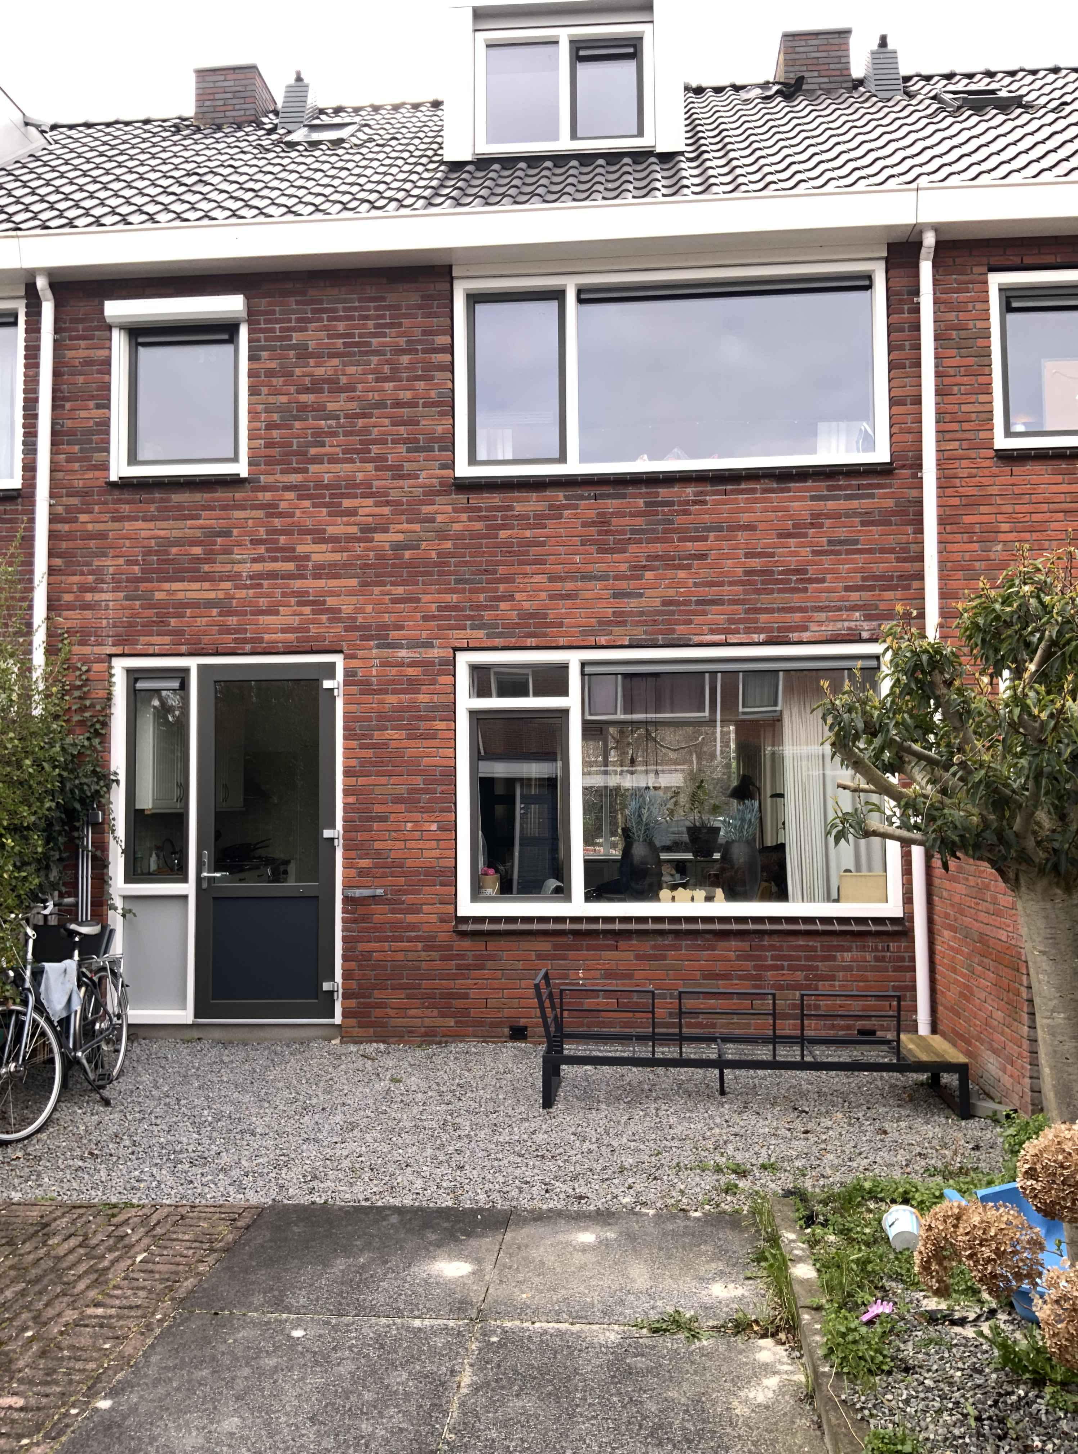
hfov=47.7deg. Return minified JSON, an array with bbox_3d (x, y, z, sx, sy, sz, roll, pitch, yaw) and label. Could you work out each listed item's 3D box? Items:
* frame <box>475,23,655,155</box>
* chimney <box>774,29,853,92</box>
[{"bbox_3d":[0.206,-4.975,9.559,1.398,0.990,0.120,-1,-4,5],"label":"frame"},{"bbox_3d":[2.744,-6.442,12.234,0.677,0.647,0.780,-1,-4,5],"label":"chimney"}]

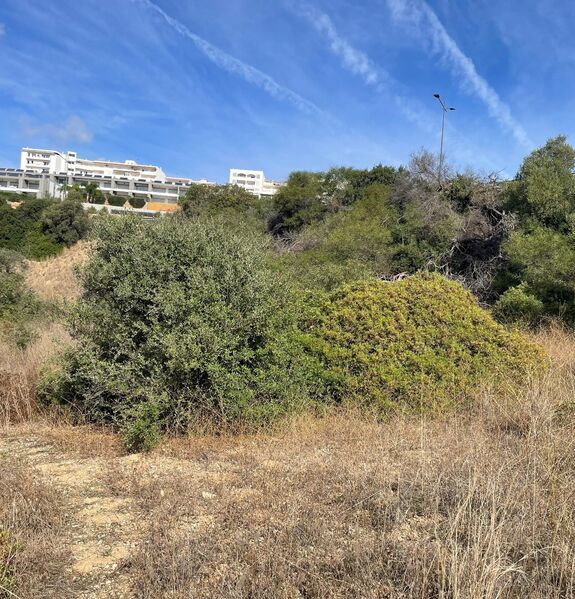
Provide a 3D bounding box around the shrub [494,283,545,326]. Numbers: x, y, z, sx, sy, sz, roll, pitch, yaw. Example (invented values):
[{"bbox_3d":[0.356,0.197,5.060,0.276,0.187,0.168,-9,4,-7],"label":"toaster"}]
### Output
[{"bbox_3d":[5.104,0.132,13.200,0.980,0.980,0.900,3,4,0],"label":"shrub"}]

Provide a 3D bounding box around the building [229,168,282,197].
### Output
[{"bbox_3d":[-12.000,-43.312,225.000,19.000,12.000,13.000,3,4,-7],"label":"building"}]

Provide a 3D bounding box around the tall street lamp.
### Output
[{"bbox_3d":[11.737,-10.725,45.000,0.600,9.600,4.000,4,4,15],"label":"tall street lamp"}]

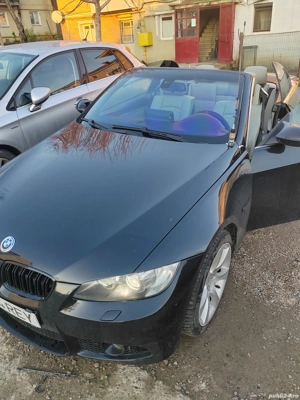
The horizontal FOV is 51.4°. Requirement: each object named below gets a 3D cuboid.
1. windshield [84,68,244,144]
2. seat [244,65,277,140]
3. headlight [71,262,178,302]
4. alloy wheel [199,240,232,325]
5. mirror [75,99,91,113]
[{"bbox_3d":[0.106,-0.787,2.519,1.360,0.160,0.826,14,64,27],"label":"windshield"},{"bbox_3d":[1.141,-0.976,3.451,0.540,0.950,0.720,14,32,27],"label":"seat"},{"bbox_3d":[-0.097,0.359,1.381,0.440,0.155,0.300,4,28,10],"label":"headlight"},{"bbox_3d":[0.319,0.472,1.853,0.190,0.490,0.490,14,32,27],"label":"alloy wheel"},{"bbox_3d":[-0.627,-0.892,2.994,0.220,0.155,0.150,14,32,27],"label":"mirror"}]

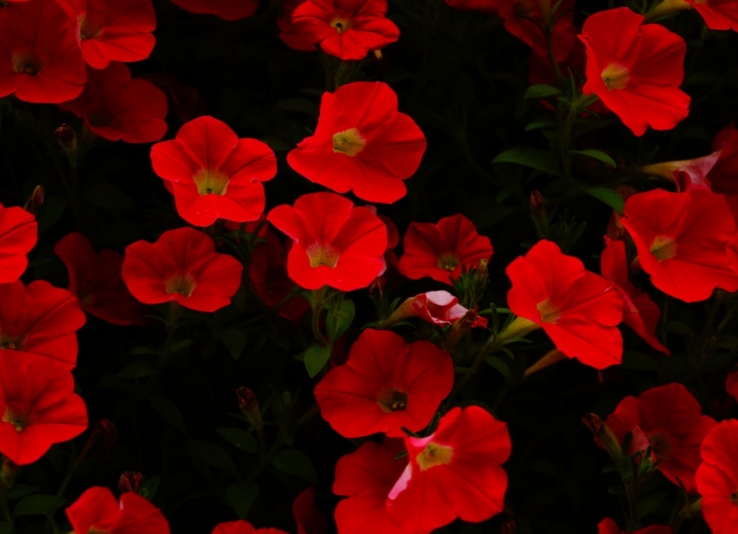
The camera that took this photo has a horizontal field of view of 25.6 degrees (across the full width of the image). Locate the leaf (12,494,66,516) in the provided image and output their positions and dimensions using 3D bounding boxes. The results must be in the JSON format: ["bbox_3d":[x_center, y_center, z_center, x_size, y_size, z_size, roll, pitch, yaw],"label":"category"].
[{"bbox_3d":[-0.174,0.126,0.860,0.029,0.005,0.015,-3,41,-4],"label":"leaf"}]

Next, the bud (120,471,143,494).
[{"bbox_3d":[-0.123,0.112,0.840,0.013,0.016,0.013,0,24,0],"label":"bud"}]

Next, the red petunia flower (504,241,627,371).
[{"bbox_3d":[0.084,0.023,0.759,0.064,0.064,0.033,-33,-2,-46],"label":"red petunia flower"}]

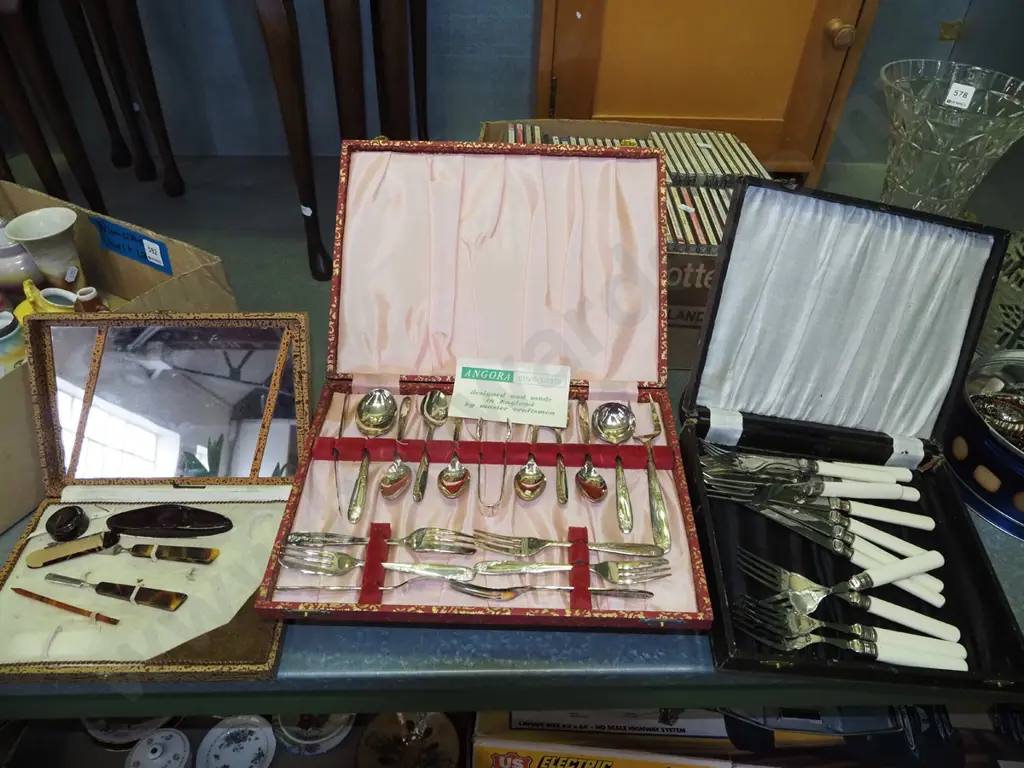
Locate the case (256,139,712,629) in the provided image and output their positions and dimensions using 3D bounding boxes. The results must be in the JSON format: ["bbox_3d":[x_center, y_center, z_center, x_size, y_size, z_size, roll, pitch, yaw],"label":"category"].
[{"bbox_3d":[-0.014,-0.037,0.611,0.322,0.175,0.429,2,41,1],"label":"case"}]

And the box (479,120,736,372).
[{"bbox_3d":[0.134,-0.183,0.875,0.345,0.153,0.320,3,41,1],"label":"box"}]

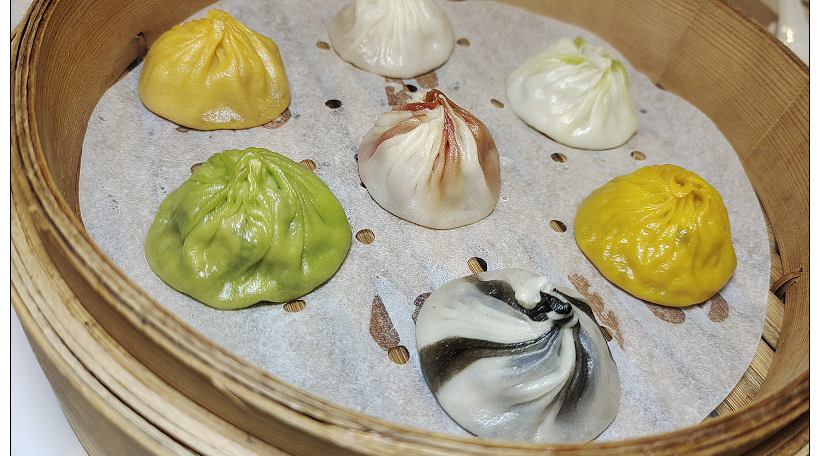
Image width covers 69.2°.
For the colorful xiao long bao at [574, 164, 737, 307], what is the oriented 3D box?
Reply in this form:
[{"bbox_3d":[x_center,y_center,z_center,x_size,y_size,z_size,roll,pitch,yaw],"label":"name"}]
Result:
[{"bbox_3d":[0.080,-0.004,0.181,0.050,0.029,0.048,-2,50,-13],"label":"colorful xiao long bao"}]

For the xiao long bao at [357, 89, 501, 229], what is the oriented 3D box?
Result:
[{"bbox_3d":[0.009,-0.026,0.184,0.047,0.030,0.045,14,48,0],"label":"xiao long bao"}]

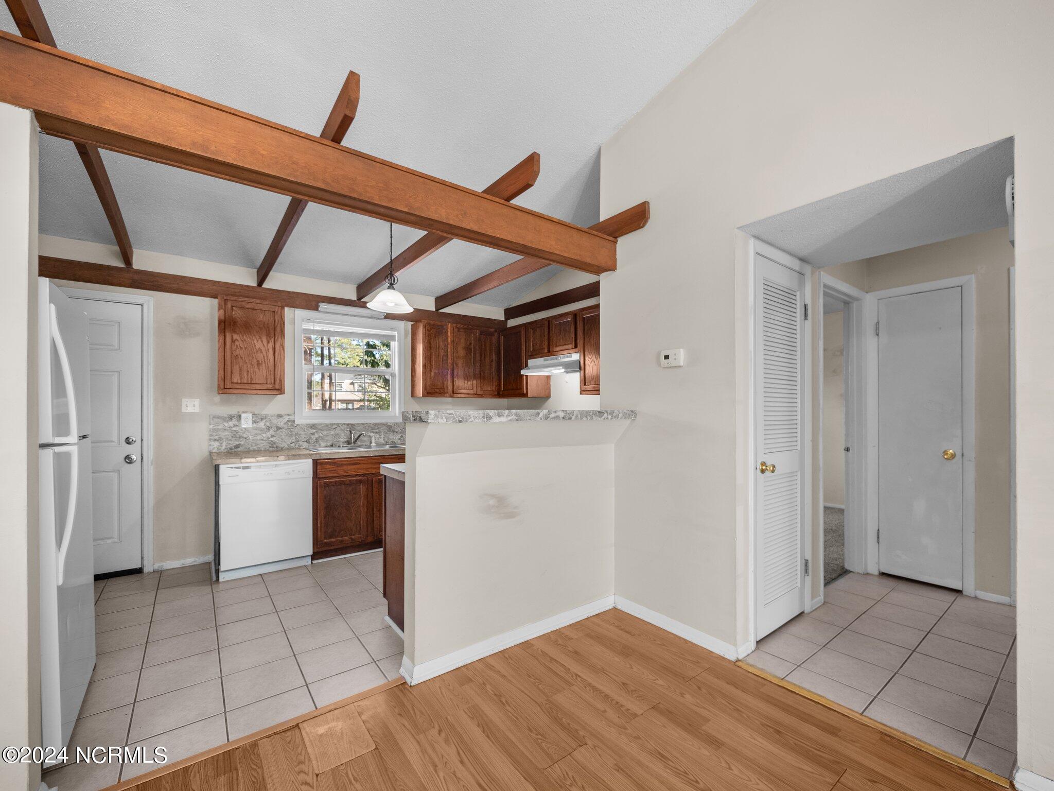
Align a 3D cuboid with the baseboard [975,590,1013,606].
[{"bbox_3d":[3.044,1.306,2.779,0.015,0.055,0.168,1,-1,-37],"label":"baseboard"}]

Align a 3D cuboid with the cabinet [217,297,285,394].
[{"bbox_3d":[-2.304,-0.381,3.563,0.455,0.755,0.310,1,-1,-37],"label":"cabinet"}]

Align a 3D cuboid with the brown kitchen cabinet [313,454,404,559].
[{"bbox_3d":[-1.507,0.949,3.896,0.904,0.851,0.579,1,-1,-37],"label":"brown kitchen cabinet"}]

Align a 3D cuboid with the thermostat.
[{"bbox_3d":[0.791,-0.210,2.363,0.035,0.100,0.136,1,-1,-37],"label":"thermostat"}]

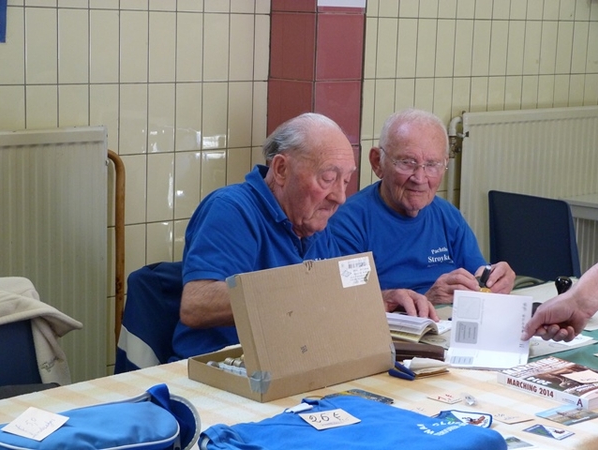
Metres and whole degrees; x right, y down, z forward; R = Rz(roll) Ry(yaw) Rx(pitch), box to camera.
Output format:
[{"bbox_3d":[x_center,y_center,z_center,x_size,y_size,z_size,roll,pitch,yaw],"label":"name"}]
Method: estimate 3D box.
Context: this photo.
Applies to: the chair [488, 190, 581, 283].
[{"bbox_3d":[0.849,0.292,4.331,0.440,0.820,0.490,11,14,43],"label":"chair"}]

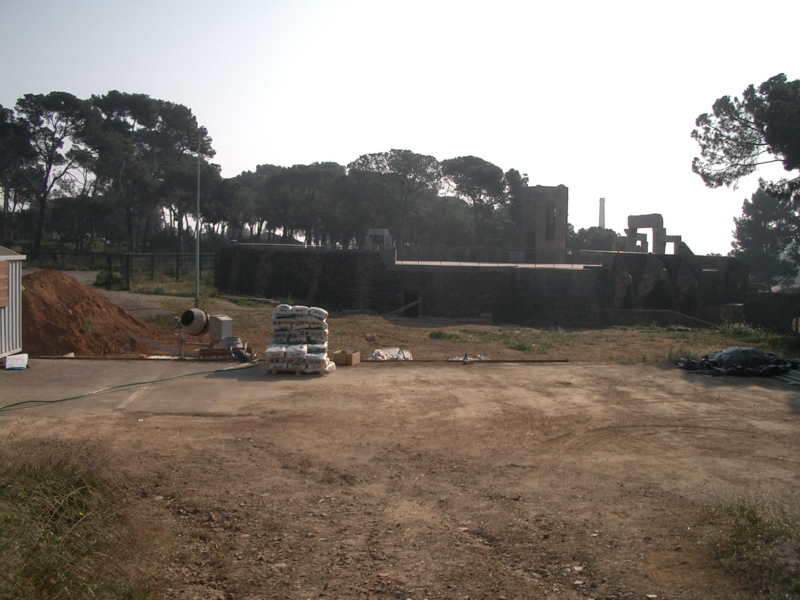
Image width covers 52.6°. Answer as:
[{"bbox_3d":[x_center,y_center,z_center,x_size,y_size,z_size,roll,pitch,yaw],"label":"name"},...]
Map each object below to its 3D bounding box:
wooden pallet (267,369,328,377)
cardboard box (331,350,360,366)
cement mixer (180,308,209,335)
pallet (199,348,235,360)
[{"bbox_3d":[-2.292,1.602,18.411,1.200,0.145,1.000,1,3,-3],"label":"wooden pallet"},{"bbox_3d":[-1.321,1.451,20.127,0.490,0.280,0.500,2,4,16],"label":"cardboard box"},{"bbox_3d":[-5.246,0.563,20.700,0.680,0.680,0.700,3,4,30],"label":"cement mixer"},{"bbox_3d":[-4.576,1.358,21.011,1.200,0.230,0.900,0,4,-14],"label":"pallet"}]

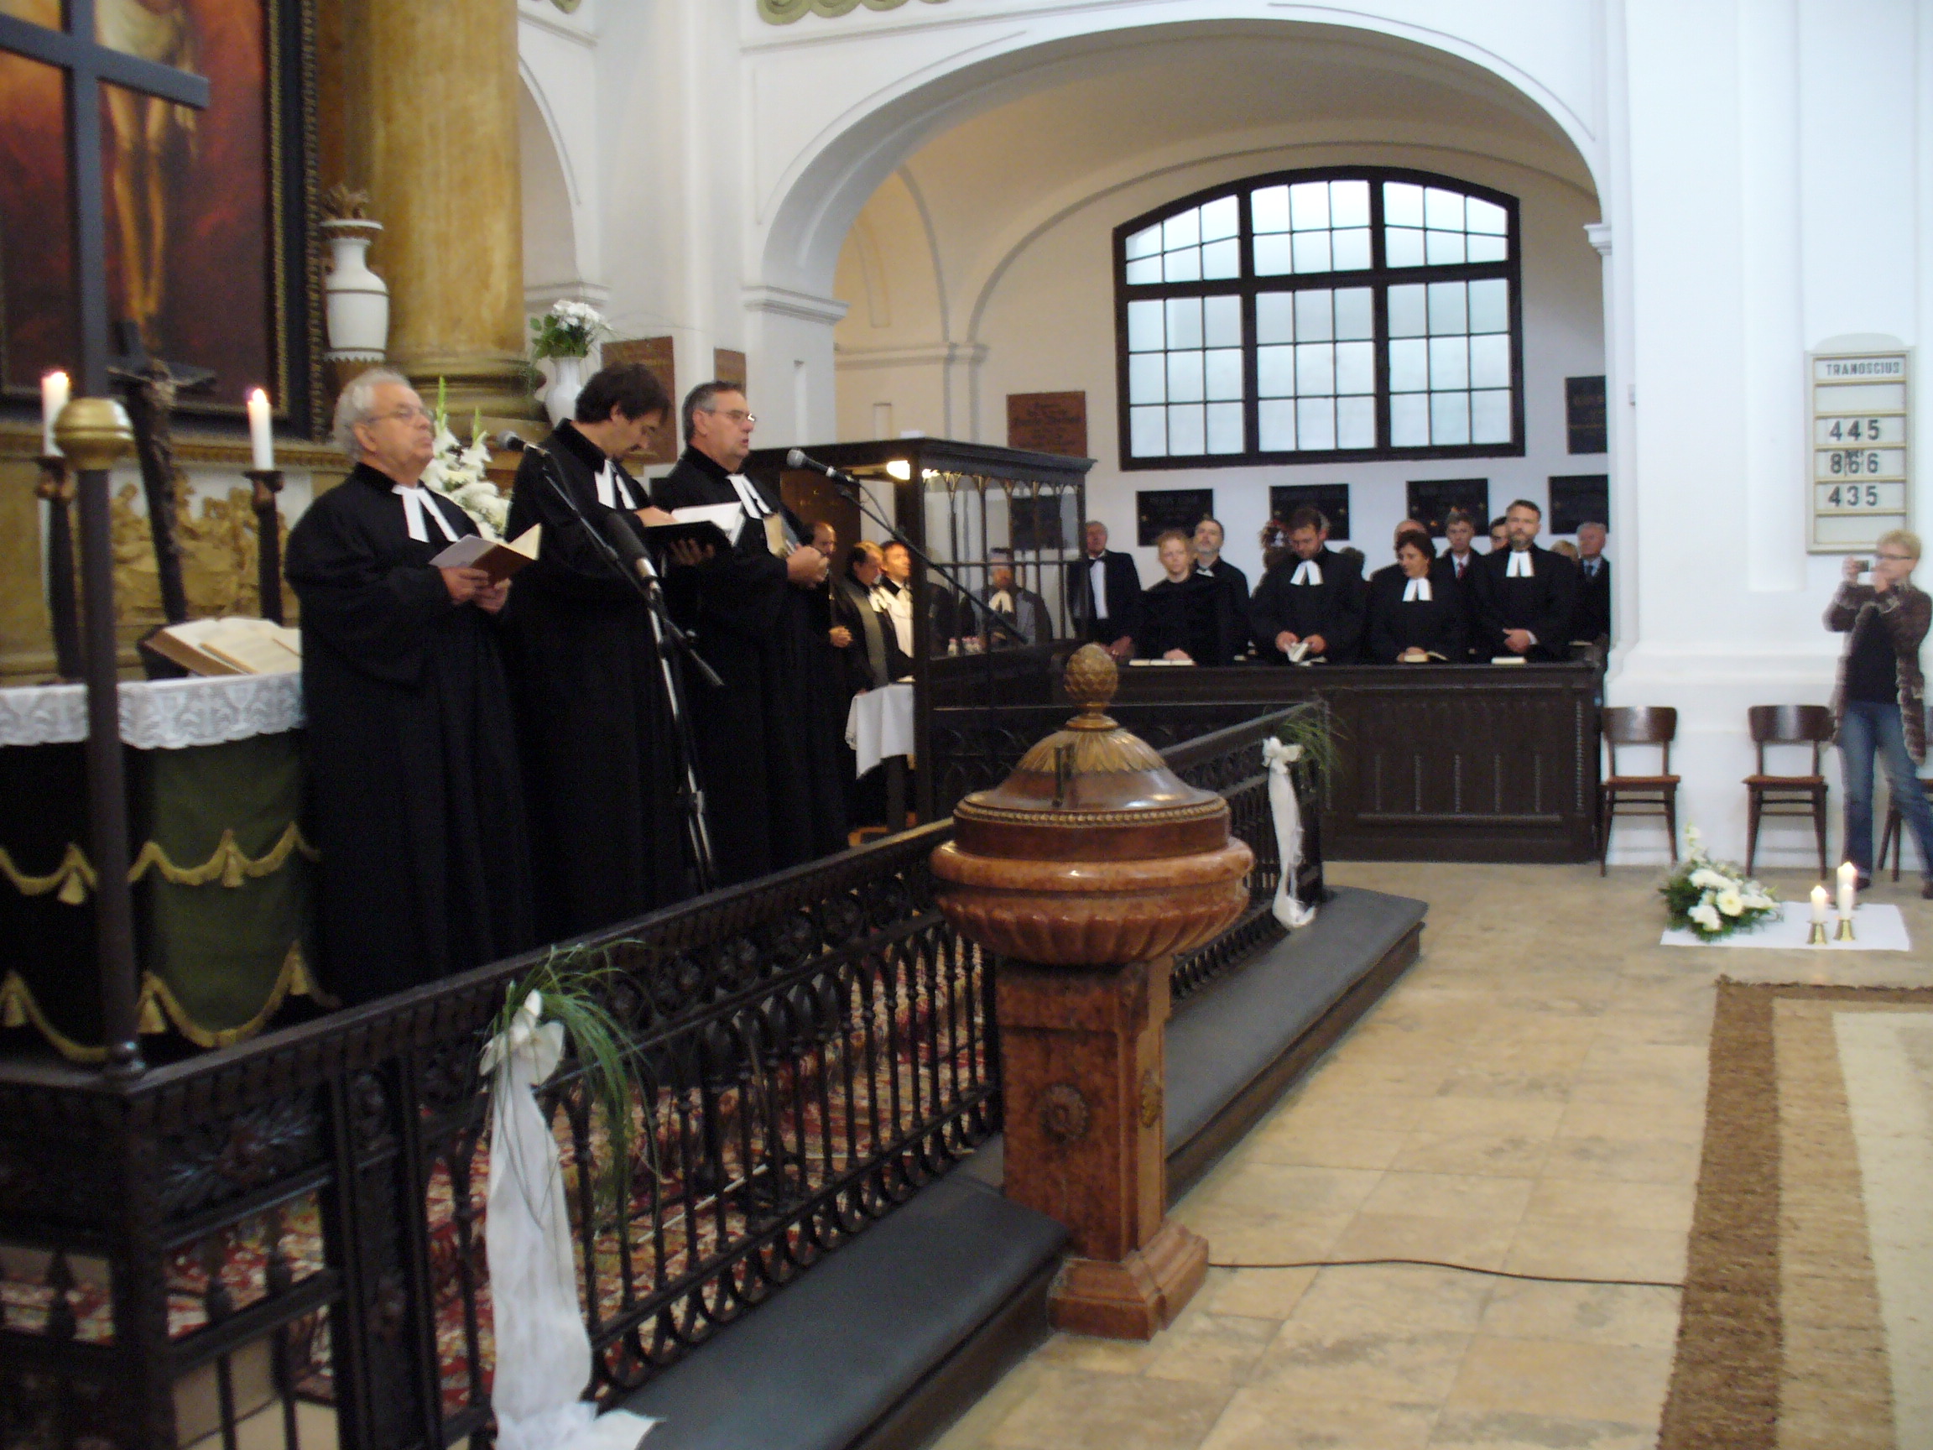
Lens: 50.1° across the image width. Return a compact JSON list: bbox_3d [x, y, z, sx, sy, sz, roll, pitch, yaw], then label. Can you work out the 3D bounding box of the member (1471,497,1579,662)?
[{"bbox_3d":[3.050,-0.330,11.201,0.580,1.780,0.420,0,3,18],"label":"member"}]

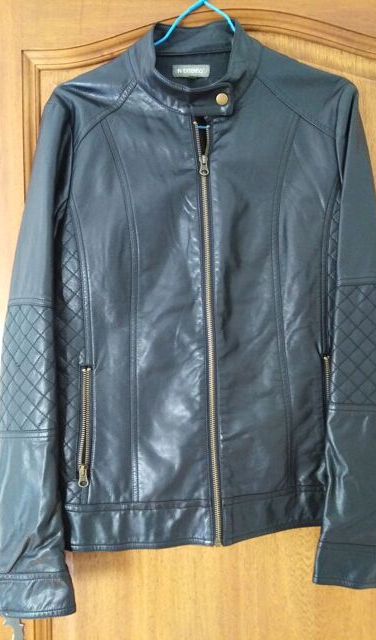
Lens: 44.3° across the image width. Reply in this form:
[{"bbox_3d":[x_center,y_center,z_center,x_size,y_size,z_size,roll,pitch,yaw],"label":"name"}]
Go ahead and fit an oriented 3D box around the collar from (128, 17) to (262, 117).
[{"bbox_3d":[0.010,-0.338,0.620,0.172,0.150,0.085,-1,1,-2],"label":"collar"}]

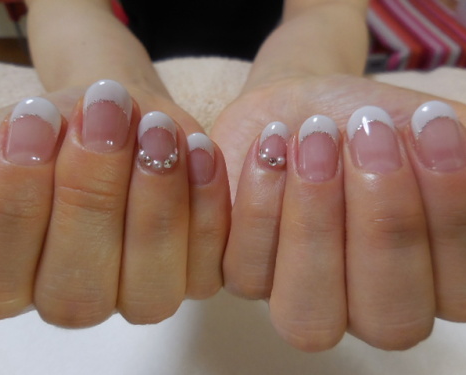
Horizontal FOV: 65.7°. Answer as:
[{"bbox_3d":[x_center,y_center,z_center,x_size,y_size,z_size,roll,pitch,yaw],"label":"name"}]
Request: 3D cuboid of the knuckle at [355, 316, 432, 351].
[{"bbox_3d":[0.039,0.036,0.090,0.018,0.009,0.010,-5,-1,13],"label":"knuckle"}]

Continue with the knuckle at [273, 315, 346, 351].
[{"bbox_3d":[0.018,0.035,0.089,0.017,0.009,0.010,2,0,7],"label":"knuckle"}]

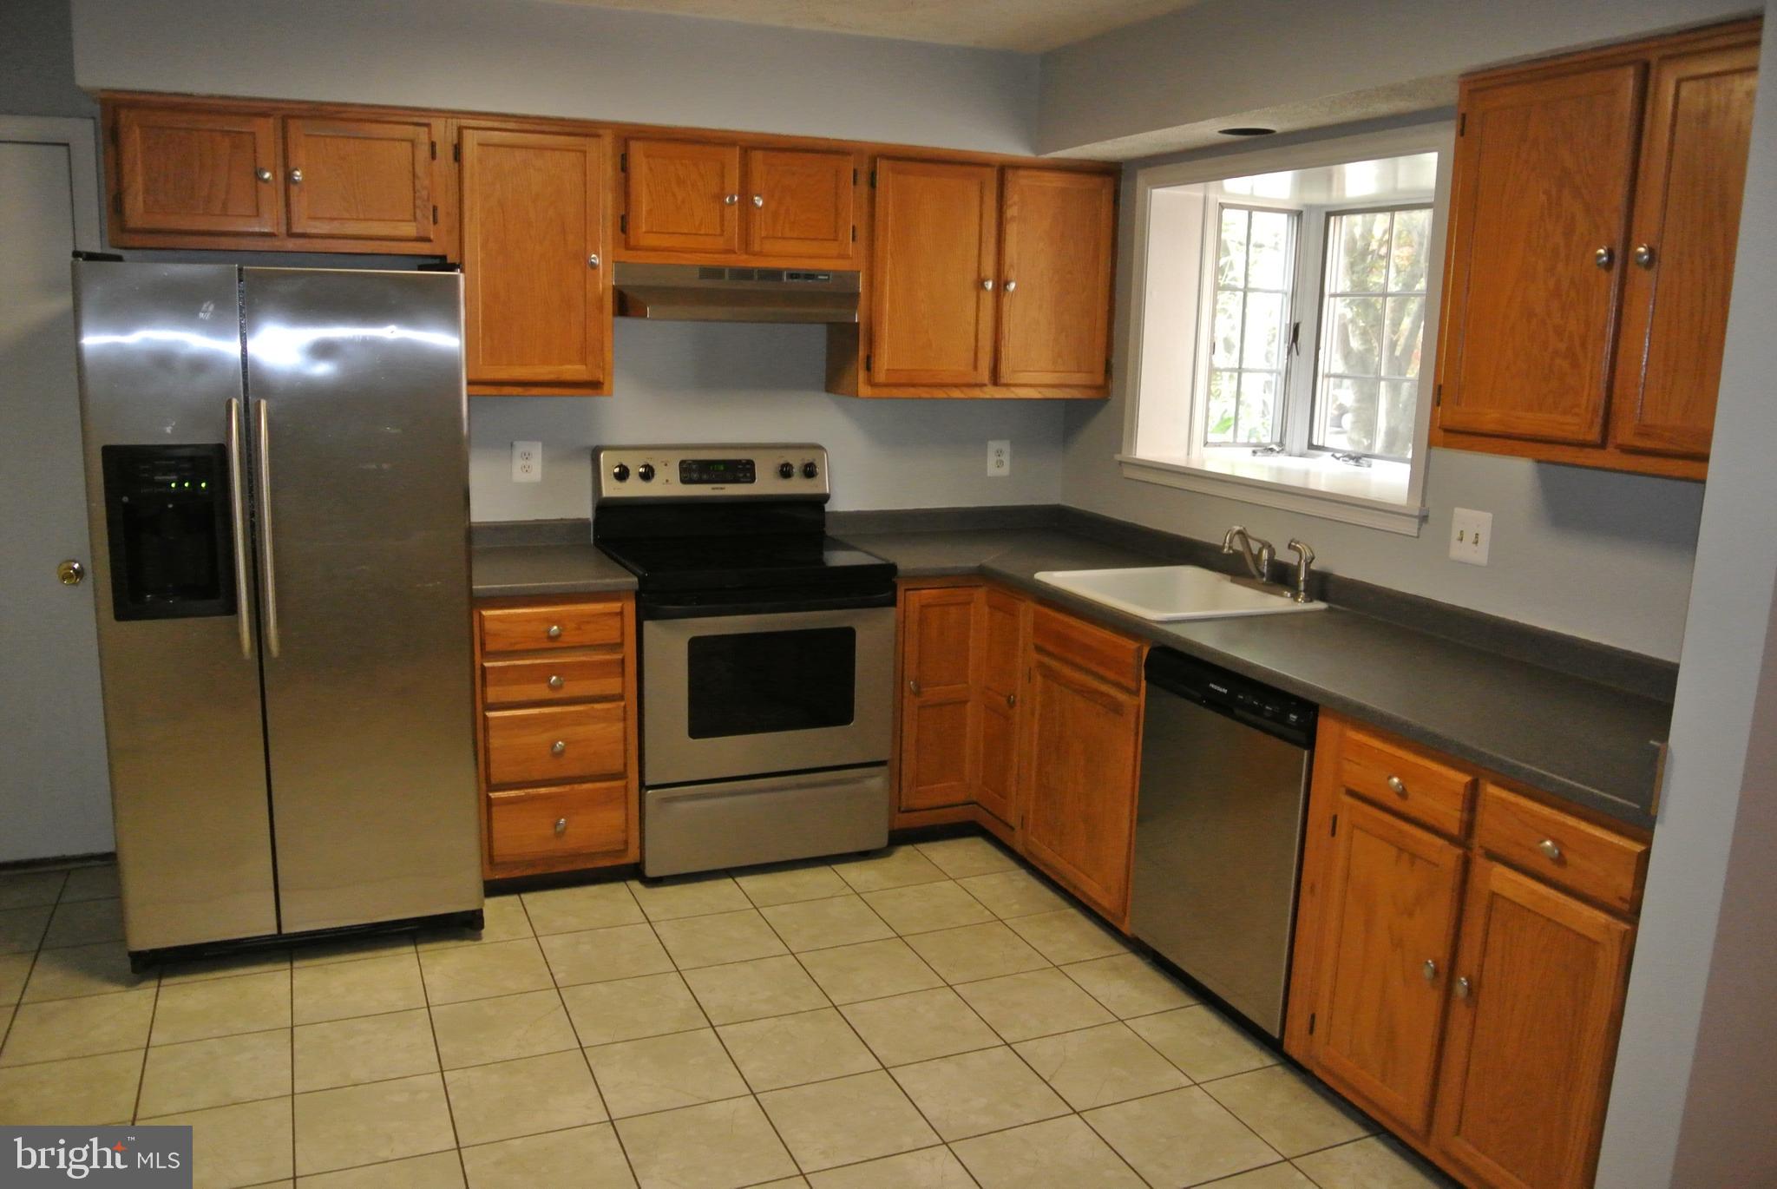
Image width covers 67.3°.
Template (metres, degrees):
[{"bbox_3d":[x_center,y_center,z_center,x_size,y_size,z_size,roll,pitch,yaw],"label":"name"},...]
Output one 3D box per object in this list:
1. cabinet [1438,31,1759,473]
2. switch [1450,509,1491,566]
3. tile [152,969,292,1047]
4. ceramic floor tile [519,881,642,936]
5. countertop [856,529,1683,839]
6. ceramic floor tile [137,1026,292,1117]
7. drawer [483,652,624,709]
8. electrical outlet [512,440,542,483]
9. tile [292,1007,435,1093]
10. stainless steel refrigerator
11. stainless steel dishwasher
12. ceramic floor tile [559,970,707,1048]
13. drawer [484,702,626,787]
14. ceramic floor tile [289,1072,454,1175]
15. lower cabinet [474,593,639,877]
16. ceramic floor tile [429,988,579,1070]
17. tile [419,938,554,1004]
[{"bbox_3d":[1.469,-0.608,2.437,0.324,0.751,0.890,-3,12,-23],"label":"cabinet"},{"bbox_3d":[1.361,-0.135,3.124,0.010,0.117,0.114,-3,12,-23],"label":"switch"},{"bbox_3d":[-1.532,0.958,3.082,0.302,0.012,0.302,-3,11,-23],"label":"tile"},{"bbox_3d":[-0.855,0.886,3.740,0.305,0.012,0.295,-3,12,-23],"label":"ceramic floor tile"},{"bbox_3d":[0.766,0.080,3.374,0.881,0.046,2.947,-3,11,-23],"label":"countertop"},{"bbox_3d":[-1.417,1.012,2.820,0.301,0.010,0.301,-3,12,-23],"label":"ceramic floor tile"},{"bbox_3d":[-0.903,0.232,3.630,0.383,0.115,0.050,-3,11,-23],"label":"drawer"},{"bbox_3d":[-1.110,-0.409,4.114,0.083,0.123,0.010,-3,11,-23],"label":"electrical outlet"},{"bbox_3d":[-1.151,1.006,2.937,0.301,0.010,0.301,-3,12,-23],"label":"tile"},{"bbox_3d":[-1.558,0.011,3.499,0.857,1.735,0.799,-3,11,-23],"label":"stainless steel refrigerator"},{"bbox_3d":[1.011,0.540,3.169,0.610,0.783,0.602,-3,12,-23],"label":"stainless steel dishwasher"},{"bbox_3d":[-0.601,0.987,3.169,0.301,0.010,0.301,-3,12,-23],"label":"ceramic floor tile"},{"bbox_3d":[-0.993,0.370,3.864,0.368,0.208,0.450,-3,12,-23],"label":"drawer"},{"bbox_3d":[-1.030,1.058,2.661,0.301,0.010,0.301,-3,12,-23],"label":"ceramic floor tile"},{"bbox_3d":[-1.024,0.367,3.926,0.462,0.848,0.633,-3,11,-23],"label":"lower cabinet"},{"bbox_3d":[-0.893,1.010,3.094,0.305,0.012,0.305,-3,12,-23],"label":"ceramic floor tile"},{"bbox_3d":[-0.995,0.940,3.306,0.302,0.012,0.302,-3,11,-23],"label":"tile"}]

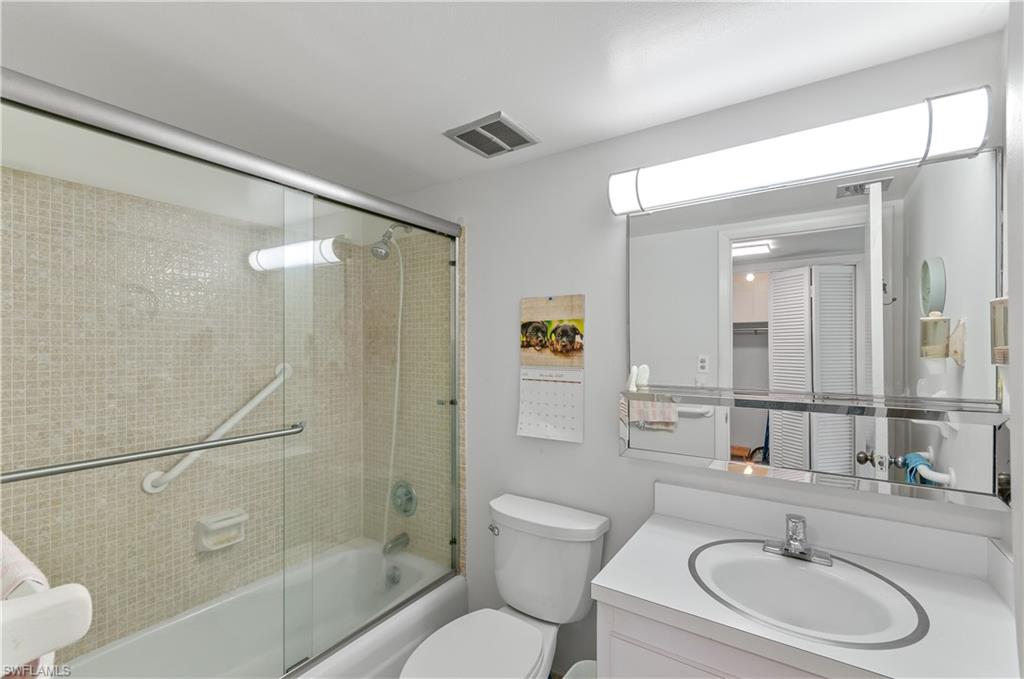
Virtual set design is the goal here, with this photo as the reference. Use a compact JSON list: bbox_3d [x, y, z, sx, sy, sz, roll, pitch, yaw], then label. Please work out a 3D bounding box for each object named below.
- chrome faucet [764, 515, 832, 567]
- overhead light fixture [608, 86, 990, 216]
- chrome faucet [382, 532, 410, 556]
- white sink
[{"bbox_3d":[0.768,0.546,1.149,0.156,0.114,0.150,-1,-1,33],"label":"chrome faucet"},{"bbox_3d":[0.770,-0.556,1.314,0.950,0.185,0.112,-1,-1,33],"label":"overhead light fixture"},{"bbox_3d":[-0.595,1.058,2.191,0.064,0.075,0.130,-1,-1,33],"label":"chrome faucet"},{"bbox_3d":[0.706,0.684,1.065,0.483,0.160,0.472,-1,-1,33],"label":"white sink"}]

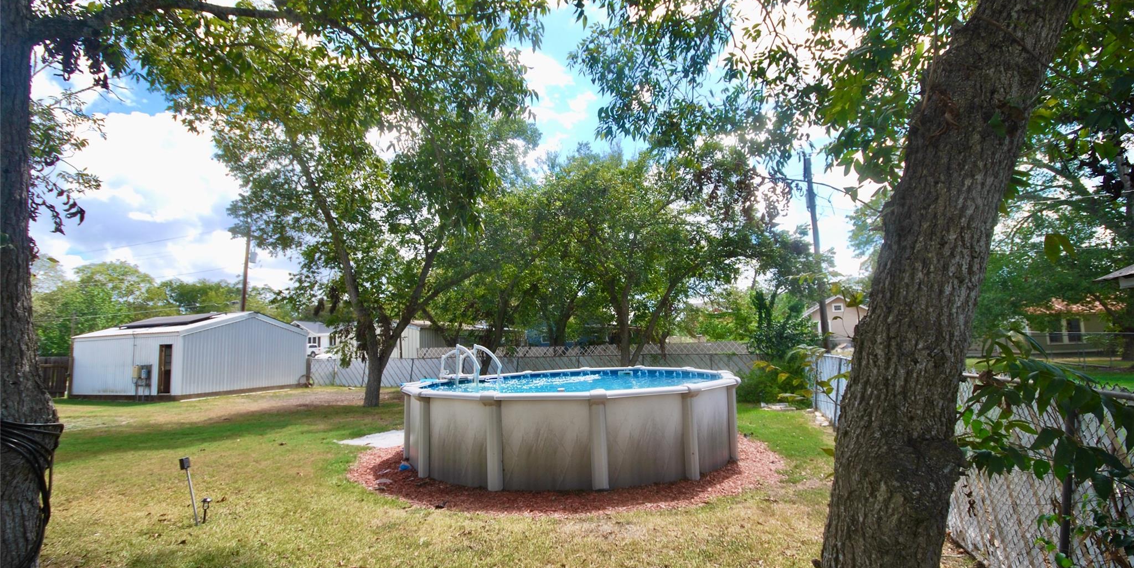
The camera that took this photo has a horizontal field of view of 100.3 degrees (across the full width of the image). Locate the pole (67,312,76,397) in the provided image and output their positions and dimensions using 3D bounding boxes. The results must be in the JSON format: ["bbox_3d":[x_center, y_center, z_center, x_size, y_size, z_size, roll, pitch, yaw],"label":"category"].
[{"bbox_3d":[-24.433,3.500,23.334,0.220,4.247,0.220,-9,-10,43],"label":"pole"}]

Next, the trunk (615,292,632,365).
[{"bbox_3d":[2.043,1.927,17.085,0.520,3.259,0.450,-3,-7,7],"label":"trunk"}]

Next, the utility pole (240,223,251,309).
[{"bbox_3d":[-24.039,1.038,35.238,0.320,11.796,0.320,3,-9,-34],"label":"utility pole"}]

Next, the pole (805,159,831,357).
[{"bbox_3d":[10.558,-0.854,19.713,0.320,9.472,0.320,-6,-8,28],"label":"pole"}]

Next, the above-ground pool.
[{"bbox_3d":[0.087,2.679,9.986,6.723,1.389,6.723,-2,-7,0],"label":"above-ground pool"}]

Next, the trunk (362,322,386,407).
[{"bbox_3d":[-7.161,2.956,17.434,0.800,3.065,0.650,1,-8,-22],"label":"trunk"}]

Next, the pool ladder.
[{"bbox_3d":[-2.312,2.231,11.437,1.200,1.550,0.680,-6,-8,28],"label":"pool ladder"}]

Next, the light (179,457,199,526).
[{"bbox_3d":[-4.670,2.585,5.870,0.140,0.862,0.140,-11,0,-31],"label":"light"}]

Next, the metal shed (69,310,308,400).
[{"bbox_3d":[-19.329,3.654,24.774,8.296,3.986,6.363,-4,-8,20],"label":"metal shed"}]

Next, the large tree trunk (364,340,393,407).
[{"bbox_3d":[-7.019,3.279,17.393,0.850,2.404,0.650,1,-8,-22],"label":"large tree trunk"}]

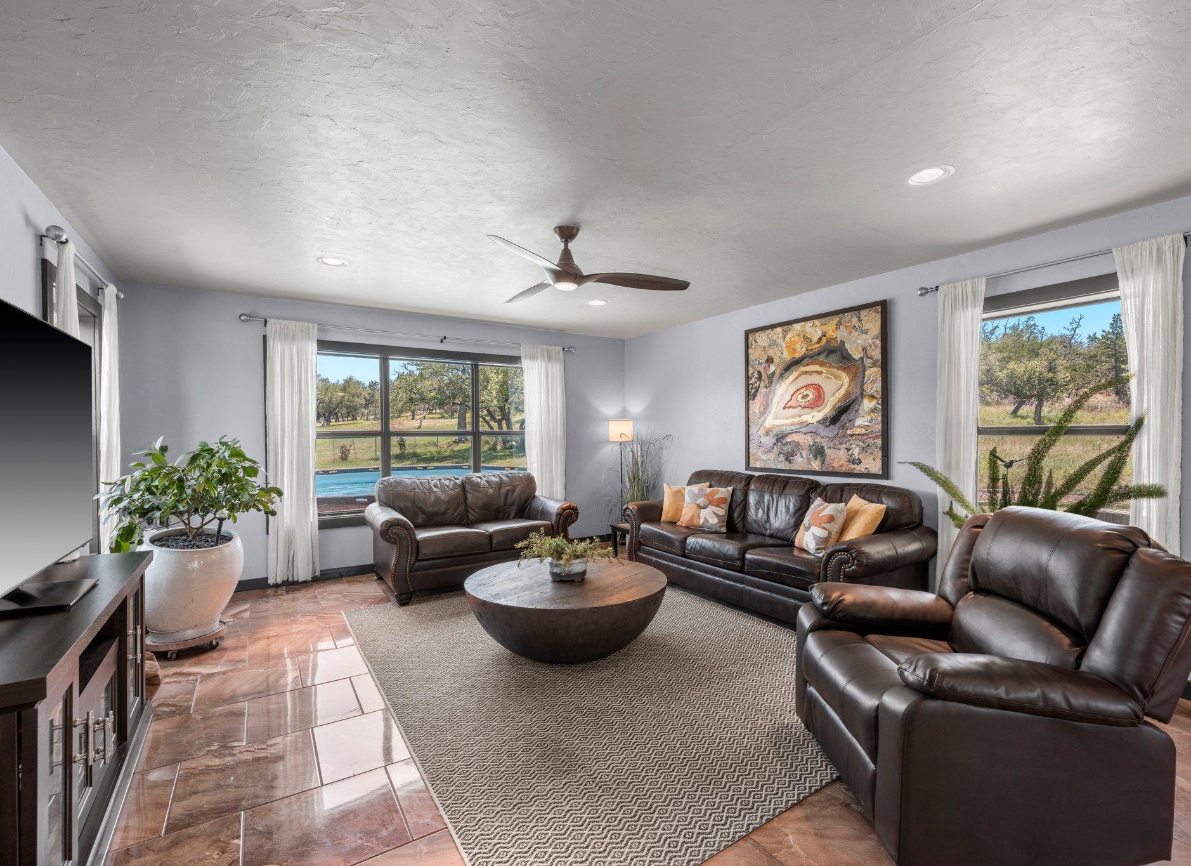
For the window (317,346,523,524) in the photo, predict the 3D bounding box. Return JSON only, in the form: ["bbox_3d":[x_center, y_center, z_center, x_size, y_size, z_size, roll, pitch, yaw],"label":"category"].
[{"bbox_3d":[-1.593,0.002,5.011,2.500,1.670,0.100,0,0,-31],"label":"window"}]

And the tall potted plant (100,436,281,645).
[{"bbox_3d":[-2.510,0.668,3.120,0.970,1.280,0.940,0,0,-39],"label":"tall potted plant"}]

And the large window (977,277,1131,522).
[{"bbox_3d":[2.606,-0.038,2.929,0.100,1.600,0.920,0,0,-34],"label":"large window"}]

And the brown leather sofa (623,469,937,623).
[{"bbox_3d":[1.242,0.826,4.049,0.870,0.955,2.290,0,0,-34],"label":"brown leather sofa"}]

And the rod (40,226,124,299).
[{"bbox_3d":[-2.920,-0.937,2.921,0.110,0.080,1.440,0,0,-34],"label":"rod"}]

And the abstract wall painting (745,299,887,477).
[{"bbox_3d":[1.735,-0.304,4.120,0.050,1.285,1.250,0,0,-34],"label":"abstract wall painting"}]

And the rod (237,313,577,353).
[{"bbox_3d":[-1.623,-0.953,5.088,3.230,0.090,0.120,0,0,-31],"label":"rod"}]

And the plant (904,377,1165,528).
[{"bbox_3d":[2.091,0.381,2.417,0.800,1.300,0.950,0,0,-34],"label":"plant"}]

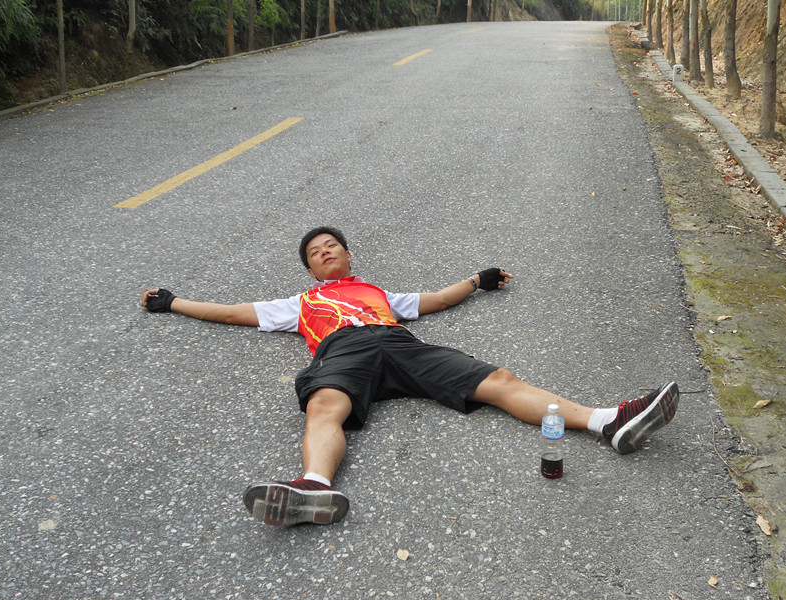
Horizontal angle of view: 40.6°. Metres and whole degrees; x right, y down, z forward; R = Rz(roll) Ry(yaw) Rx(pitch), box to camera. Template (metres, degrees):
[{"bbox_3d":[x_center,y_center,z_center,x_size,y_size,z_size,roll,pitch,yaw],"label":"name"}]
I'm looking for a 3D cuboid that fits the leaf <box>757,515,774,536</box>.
[{"bbox_3d":[0.991,0.601,2.832,0.035,0.018,0.085,0,17,4],"label":"leaf"}]

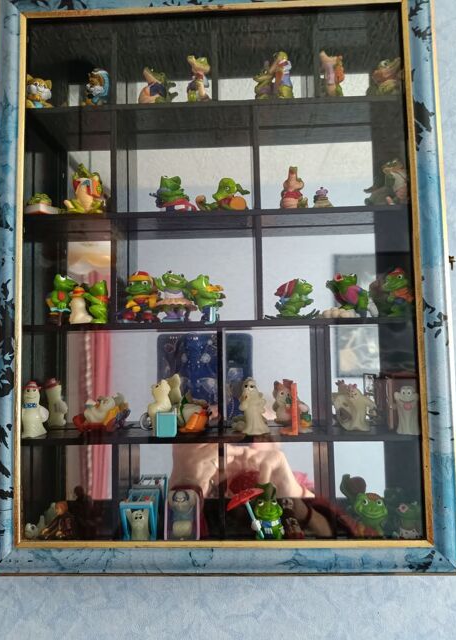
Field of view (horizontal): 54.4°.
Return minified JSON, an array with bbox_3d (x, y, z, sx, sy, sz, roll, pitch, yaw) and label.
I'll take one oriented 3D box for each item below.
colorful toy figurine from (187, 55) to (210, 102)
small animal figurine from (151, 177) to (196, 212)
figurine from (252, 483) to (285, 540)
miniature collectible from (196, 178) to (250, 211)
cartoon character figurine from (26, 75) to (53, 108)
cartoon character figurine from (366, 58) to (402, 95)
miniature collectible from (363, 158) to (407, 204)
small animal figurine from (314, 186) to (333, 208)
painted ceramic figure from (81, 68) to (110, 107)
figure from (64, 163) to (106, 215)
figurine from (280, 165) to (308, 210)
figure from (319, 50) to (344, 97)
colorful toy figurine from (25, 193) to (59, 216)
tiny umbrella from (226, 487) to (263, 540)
[{"bbox_3d":[-0.025,-0.189,0.357,0.019,0.043,0.023,-4,-5,37],"label":"colorful toy figurine"},{"bbox_3d":[-0.042,-0.096,0.344,0.032,0.031,0.021,0,-4,-13],"label":"small animal figurine"},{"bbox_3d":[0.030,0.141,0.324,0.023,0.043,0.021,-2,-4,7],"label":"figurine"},{"bbox_3d":[-0.004,-0.096,0.343,0.037,0.028,0.021,1,-4,-22],"label":"miniature collectible"},{"bbox_3d":[-0.154,-0.182,0.362,0.026,0.036,0.023,1,-4,-26],"label":"cartoon character figurine"},{"bbox_3d":[0.123,-0.187,0.347,0.024,0.036,0.020,-3,-4,24],"label":"cartoon character figurine"},{"bbox_3d":[0.122,-0.105,0.341,0.029,0.039,0.022,-5,-5,42],"label":"miniature collectible"},{"bbox_3d":[0.073,-0.092,0.341,0.016,0.021,0.015,-2,-4,13],"label":"small animal figurine"},{"bbox_3d":[-0.103,-0.179,0.345,0.020,0.033,0.019,1,-4,-29],"label":"painted ceramic figure"},{"bbox_3d":[-0.110,-0.100,0.346,0.030,0.041,0.024,-1,-4,2],"label":"figure"},{"bbox_3d":[0.051,-0.101,0.342,0.019,0.036,0.021,-2,-4,19],"label":"figurine"},{"bbox_3d":[0.080,-0.190,0.353,0.023,0.042,0.019,3,-5,-43],"label":"figure"},{"bbox_3d":[-0.149,-0.088,0.355,0.025,0.021,0.027,1,-4,-26],"label":"colorful toy figurine"},{"bbox_3d":[0.018,0.145,0.333,0.031,0.041,0.031,-27,-4,0],"label":"tiny umbrella"}]

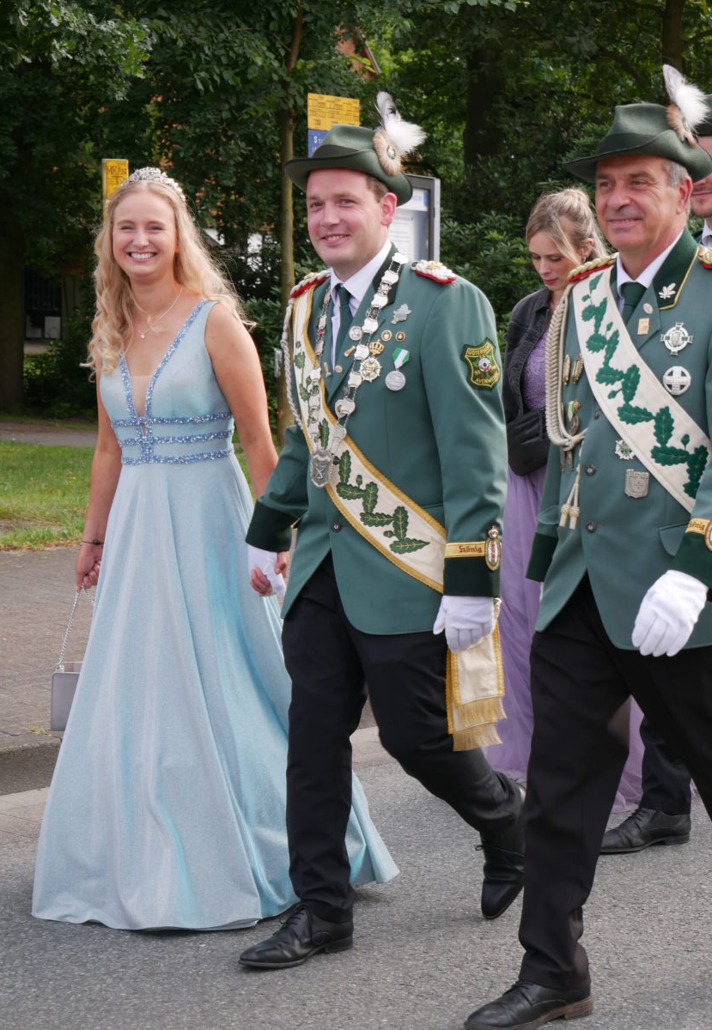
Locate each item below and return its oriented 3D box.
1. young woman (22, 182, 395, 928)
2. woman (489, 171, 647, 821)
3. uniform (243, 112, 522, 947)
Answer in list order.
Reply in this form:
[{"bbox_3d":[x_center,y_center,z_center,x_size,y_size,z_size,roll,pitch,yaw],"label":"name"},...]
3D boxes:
[{"bbox_3d":[-0.380,0.063,5.506,0.880,1.770,0.720,-6,9,-43],"label":"young woman"},{"bbox_3d":[0.650,-0.059,6.569,0.680,1.760,0.600,-6,9,-43],"label":"woman"},{"bbox_3d":[0.097,0.023,5.169,0.840,1.930,0.630,-6,9,-43],"label":"uniform"}]

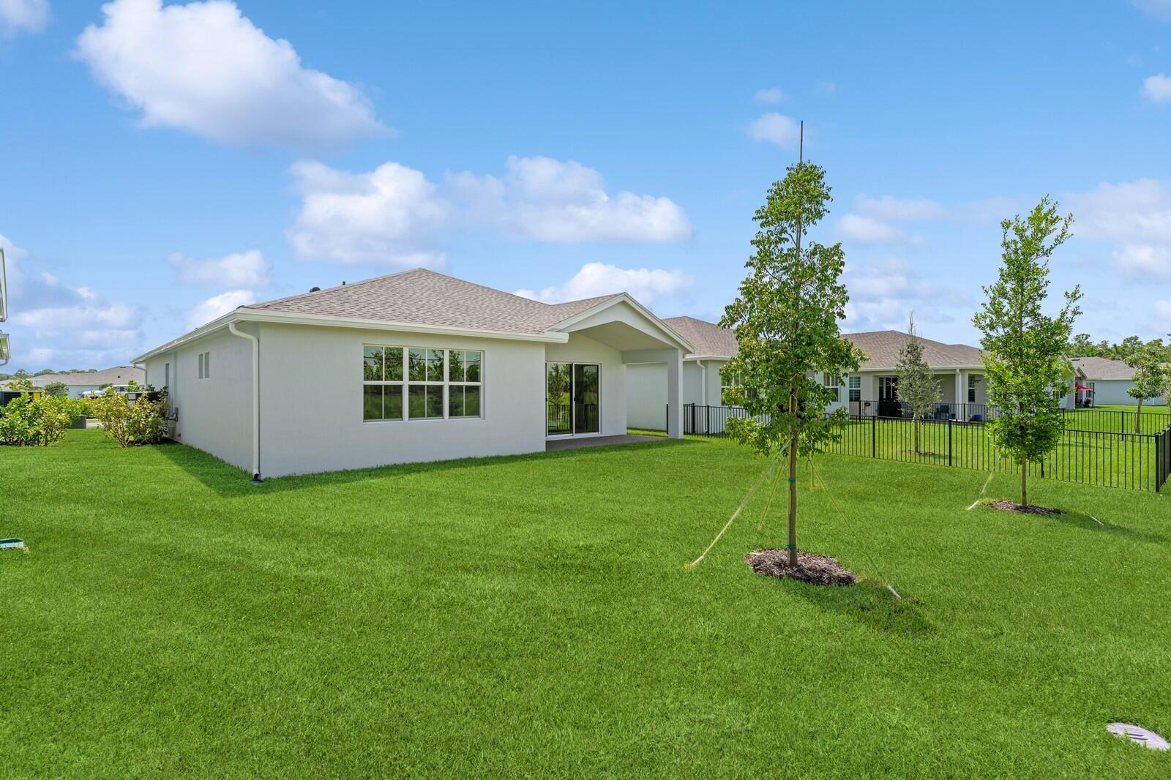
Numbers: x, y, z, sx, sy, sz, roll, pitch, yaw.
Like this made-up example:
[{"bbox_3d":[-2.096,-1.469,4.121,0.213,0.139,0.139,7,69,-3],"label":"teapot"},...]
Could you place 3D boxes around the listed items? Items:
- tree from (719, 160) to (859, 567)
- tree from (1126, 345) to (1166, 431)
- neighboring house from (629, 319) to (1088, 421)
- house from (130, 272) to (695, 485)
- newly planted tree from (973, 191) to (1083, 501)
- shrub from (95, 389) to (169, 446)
[{"bbox_3d":[2.150,-0.290,5.500,1.420,4.300,1.420,0,0,0],"label":"tree"},{"bbox_3d":[28.000,-0.100,26.000,1.700,4.350,1.700,0,0,0],"label":"tree"},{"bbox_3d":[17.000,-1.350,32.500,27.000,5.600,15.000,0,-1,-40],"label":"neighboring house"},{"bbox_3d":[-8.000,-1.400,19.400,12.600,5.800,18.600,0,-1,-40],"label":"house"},{"bbox_3d":[7.650,-0.630,9.000,1.600,5.300,1.600,0,0,0],"label":"newly planted tree"},{"bbox_3d":[-13.500,0.830,15.600,1.900,1.700,1.600,0,-1,-40],"label":"shrub"}]

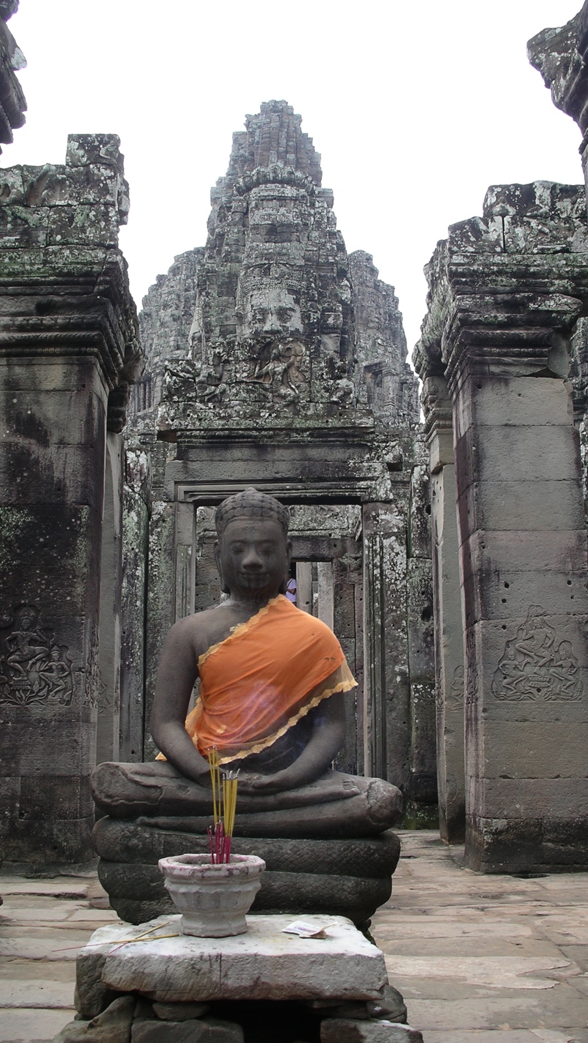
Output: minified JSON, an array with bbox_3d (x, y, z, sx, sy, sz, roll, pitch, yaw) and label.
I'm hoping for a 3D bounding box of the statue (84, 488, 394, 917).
[{"bbox_3d":[-0.147,0.547,3.560,0.960,1.320,0.630,-1,-10,4],"label":"statue"}]

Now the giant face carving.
[{"bbox_3d":[-0.650,-5.410,30.071,1.800,2.000,0.900,0,-10,0],"label":"giant face carving"}]

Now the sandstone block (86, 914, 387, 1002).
[{"bbox_3d":[-0.115,0.894,2.296,0.580,0.100,0.430,0,-10,0],"label":"sandstone block"}]

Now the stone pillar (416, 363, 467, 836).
[{"bbox_3d":[1.300,0.528,8.138,0.850,3.500,0.700,0,-10,0],"label":"stone pillar"}]

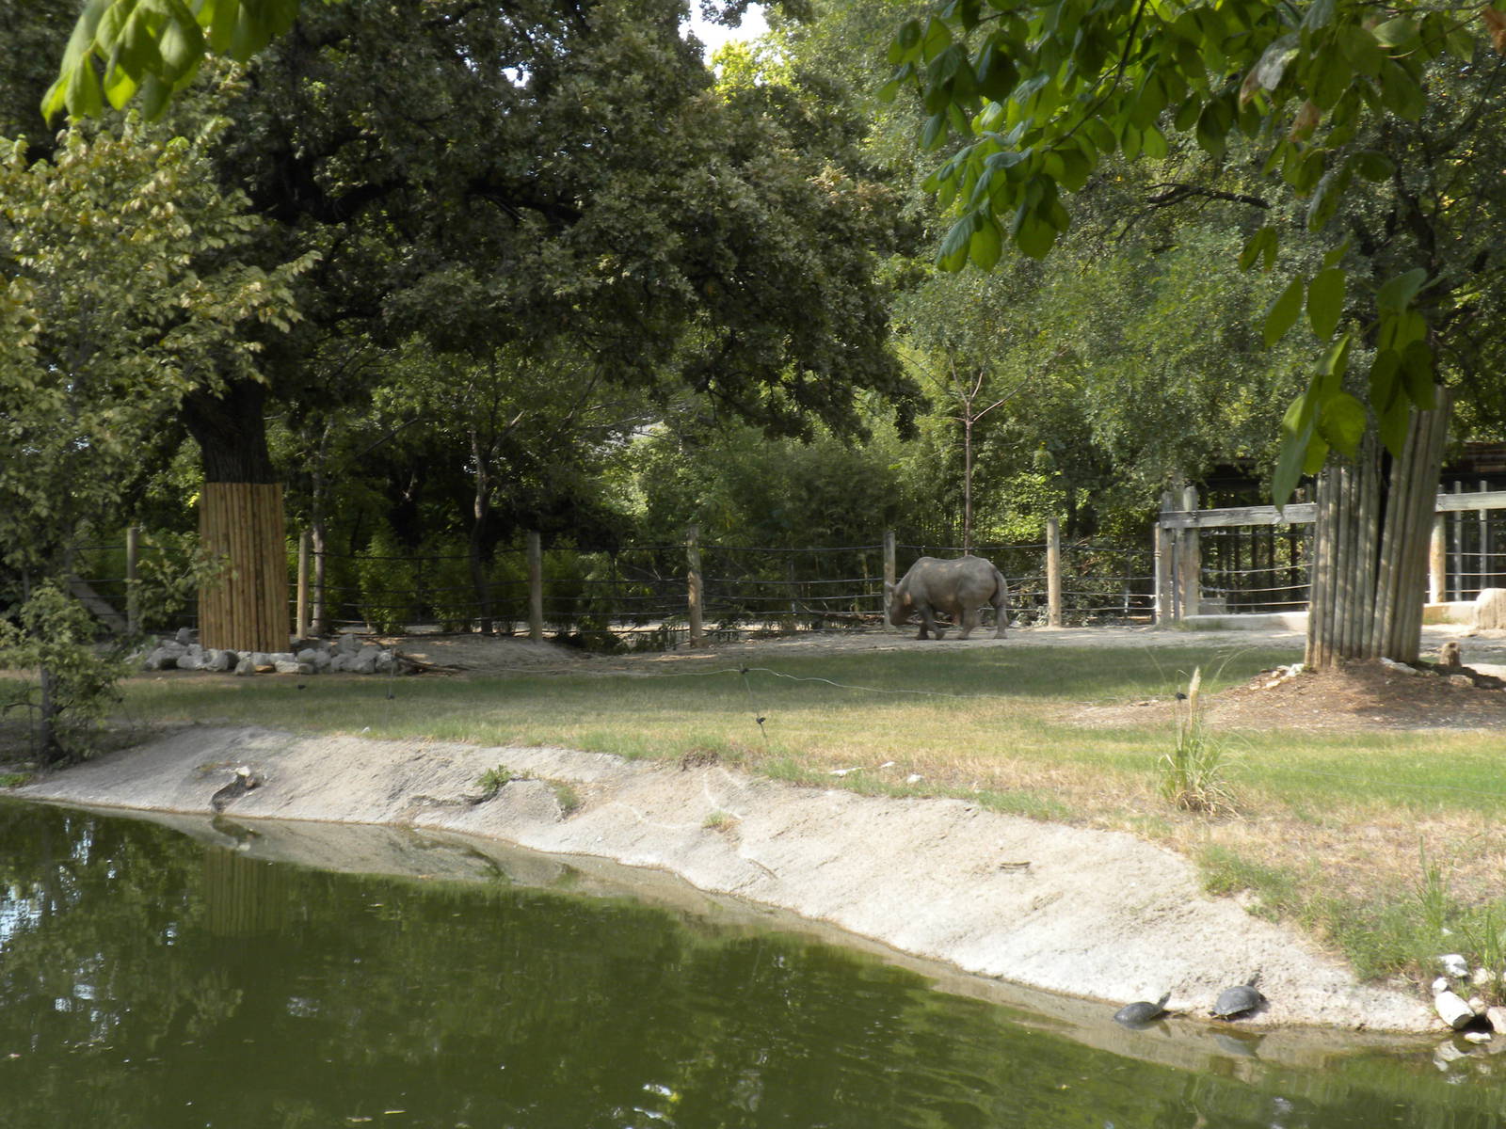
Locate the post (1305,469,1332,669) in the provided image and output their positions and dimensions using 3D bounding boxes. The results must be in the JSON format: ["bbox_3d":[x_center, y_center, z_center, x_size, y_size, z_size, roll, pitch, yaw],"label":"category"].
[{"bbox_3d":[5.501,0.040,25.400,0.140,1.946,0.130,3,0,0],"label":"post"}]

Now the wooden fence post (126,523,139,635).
[{"bbox_3d":[-10.580,0.281,44.500,0.200,1.865,0.200,0,0,0],"label":"wooden fence post"}]

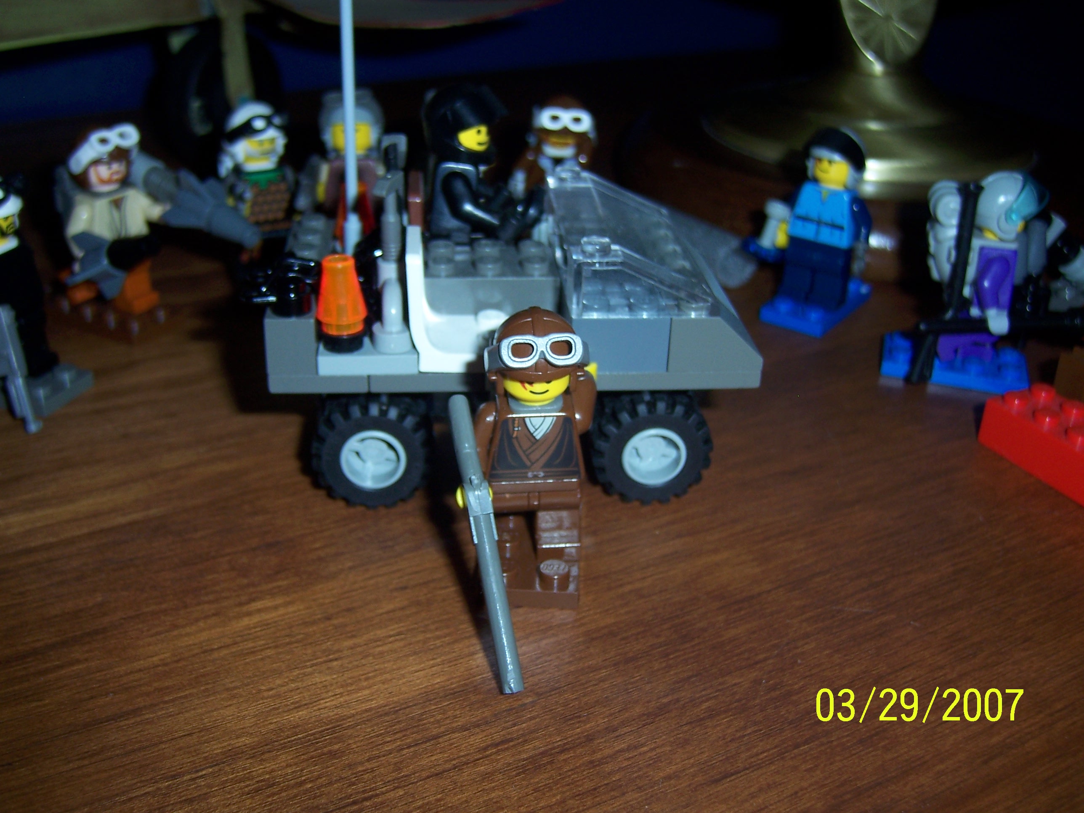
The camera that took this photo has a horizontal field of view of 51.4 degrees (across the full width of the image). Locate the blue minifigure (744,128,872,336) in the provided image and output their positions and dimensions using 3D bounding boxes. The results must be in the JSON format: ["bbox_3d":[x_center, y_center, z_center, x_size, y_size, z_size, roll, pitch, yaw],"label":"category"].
[{"bbox_3d":[0.068,-0.045,0.271,0.023,0.046,0.031,21,33,32],"label":"blue minifigure"}]

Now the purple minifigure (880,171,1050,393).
[{"bbox_3d":[0.093,-0.028,0.240,0.033,0.046,0.021,12,29,18],"label":"purple minifigure"}]

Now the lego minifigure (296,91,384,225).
[{"bbox_3d":[-0.049,-0.054,0.279,0.023,0.048,0.020,-3,28,-10],"label":"lego minifigure"}]

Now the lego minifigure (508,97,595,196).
[{"bbox_3d":[0.004,-0.056,0.288,0.023,0.045,0.020,0,27,-5],"label":"lego minifigure"}]

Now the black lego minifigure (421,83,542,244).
[{"bbox_3d":[-0.011,-0.042,0.207,0.021,0.035,0.023,-1,28,-5],"label":"black lego minifigure"}]

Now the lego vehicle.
[{"bbox_3d":[-0.006,-0.015,0.204,0.080,0.051,0.048,-1,28,-5],"label":"lego vehicle"}]

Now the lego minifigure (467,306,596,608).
[{"bbox_3d":[-0.002,0.004,0.173,0.020,0.045,0.026,1,27,-2],"label":"lego minifigure"}]

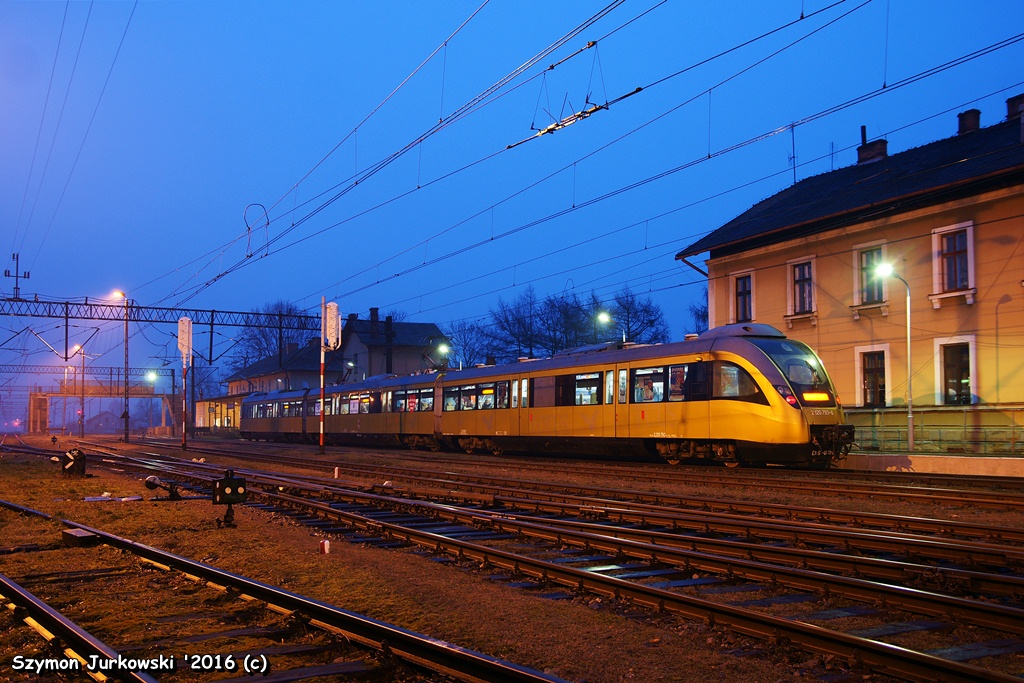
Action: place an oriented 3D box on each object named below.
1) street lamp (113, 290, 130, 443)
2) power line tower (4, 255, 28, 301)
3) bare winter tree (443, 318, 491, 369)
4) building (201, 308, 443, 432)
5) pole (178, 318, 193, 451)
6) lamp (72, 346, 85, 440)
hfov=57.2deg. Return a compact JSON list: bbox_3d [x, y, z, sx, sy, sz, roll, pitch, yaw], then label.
[{"bbox_3d":[-27.456,1.793,66.000,1.120,10.650,0.320,2,-6,-28],"label":"street lamp"},{"bbox_3d":[-29.530,-3.818,56.000,1.450,2.750,0.350,2,-6,-28],"label":"power line tower"},{"bbox_3d":[-4.473,3.749,94.465,5.600,12.200,5.600,0,-5,0],"label":"bare winter tree"},{"bbox_3d":[-24.876,4.850,113.021,14.000,12.500,52.000,2,-6,-28],"label":"building"},{"bbox_3d":[-15.652,2.042,45.000,0.660,6.400,0.500,2,-6,-28],"label":"pole"},{"bbox_3d":[-48.918,5.646,106.000,1.200,10.600,0.320,2,-6,-28],"label":"lamp"}]

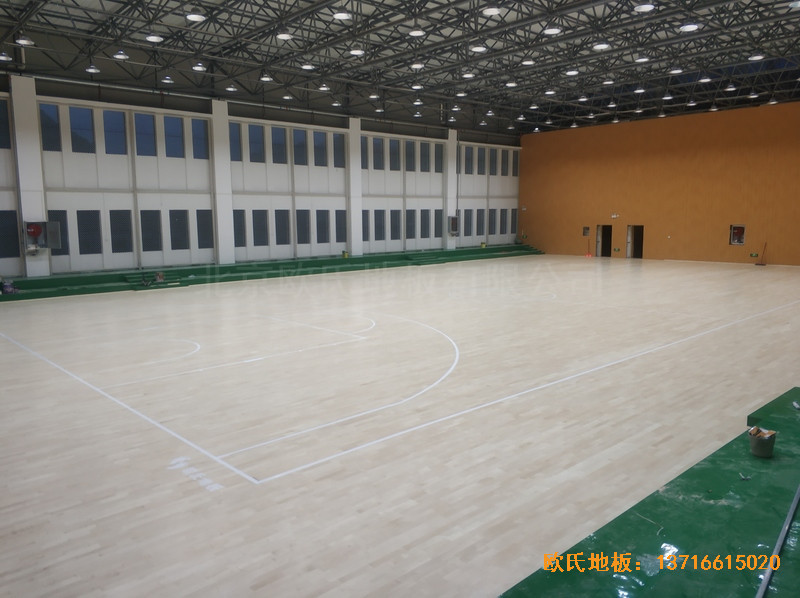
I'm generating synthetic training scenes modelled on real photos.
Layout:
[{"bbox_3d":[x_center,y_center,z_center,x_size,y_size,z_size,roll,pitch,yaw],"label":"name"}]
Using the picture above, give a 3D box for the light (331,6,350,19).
[{"bbox_3d":[-1.409,-7.039,15.238,0.450,0.300,0.450,0,8,0],"label":"light"}]

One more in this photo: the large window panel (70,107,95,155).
[{"bbox_3d":[-12.485,-6.618,24.555,0.879,1.722,0.100,-8,10,-43],"label":"large window panel"}]

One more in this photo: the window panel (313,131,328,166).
[{"bbox_3d":[-4.067,-7.666,31.896,0.830,1.720,0.100,-8,10,-43],"label":"window panel"}]

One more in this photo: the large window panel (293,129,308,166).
[{"bbox_3d":[-4.903,-7.438,30.699,0.790,1.707,0.100,-8,10,-43],"label":"large window panel"}]

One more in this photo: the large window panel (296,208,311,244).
[{"bbox_3d":[-4.761,-3.547,30.747,0.760,1.660,0.100,-8,11,-43],"label":"large window panel"}]

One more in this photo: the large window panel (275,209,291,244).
[{"bbox_3d":[-5.846,-3.585,31.231,0.841,1.702,0.100,-8,10,-43],"label":"large window panel"}]

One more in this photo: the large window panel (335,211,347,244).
[{"bbox_3d":[-3.148,-3.926,33.747,0.795,1.715,0.100,-8,10,-43],"label":"large window panel"}]

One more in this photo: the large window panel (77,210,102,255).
[{"bbox_3d":[-12.155,-2.606,24.458,0.851,1.708,0.100,-8,10,-43],"label":"large window panel"}]

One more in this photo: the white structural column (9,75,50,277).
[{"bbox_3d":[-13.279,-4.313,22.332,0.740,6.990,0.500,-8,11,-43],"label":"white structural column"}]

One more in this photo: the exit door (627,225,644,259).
[{"bbox_3d":[14.288,-3.447,37.873,0.120,1.980,1.060,-8,10,-43],"label":"exit door"}]

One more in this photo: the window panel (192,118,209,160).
[{"bbox_3d":[-8.883,-7.131,27.907,0.777,1.693,0.100,-8,10,-43],"label":"window panel"}]

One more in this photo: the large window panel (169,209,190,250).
[{"bbox_3d":[-9.511,-2.970,26.911,0.823,1.685,0.100,-8,10,-43],"label":"large window panel"}]

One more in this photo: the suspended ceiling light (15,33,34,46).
[{"bbox_3d":[-10.380,-7.232,17.254,0.450,0.300,0.450,-8,10,-43],"label":"suspended ceiling light"}]

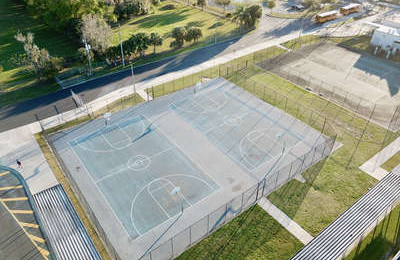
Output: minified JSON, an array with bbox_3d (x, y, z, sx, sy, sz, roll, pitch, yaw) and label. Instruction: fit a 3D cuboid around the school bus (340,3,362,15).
[{"bbox_3d":[63.306,-50.795,126.599,10.600,3.050,2.450,-22,42,-28],"label":"school bus"}]

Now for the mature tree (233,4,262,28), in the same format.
[{"bbox_3d":[17.047,-41.133,108.504,10.710,7.430,10.710,1,36,0],"label":"mature tree"}]

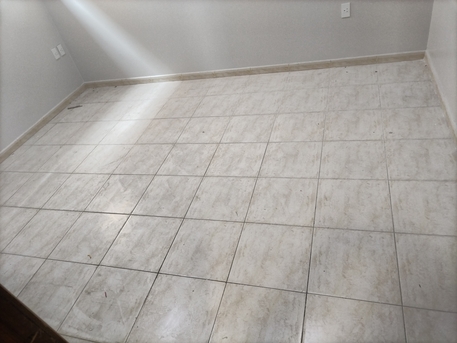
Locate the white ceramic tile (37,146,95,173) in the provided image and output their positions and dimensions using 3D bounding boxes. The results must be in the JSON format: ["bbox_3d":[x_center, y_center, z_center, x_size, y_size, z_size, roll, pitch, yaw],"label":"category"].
[{"bbox_3d":[-1.513,-0.117,3.216,0.417,0.010,0.417,1,41,20],"label":"white ceramic tile"}]

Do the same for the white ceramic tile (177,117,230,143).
[{"bbox_3d":[-0.205,-0.356,2.949,0.400,0.010,0.400,1,41,20],"label":"white ceramic tile"}]

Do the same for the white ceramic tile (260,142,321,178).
[{"bbox_3d":[0.465,-0.090,2.510,0.417,0.010,0.417,1,41,20],"label":"white ceramic tile"}]

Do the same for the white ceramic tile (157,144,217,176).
[{"bbox_3d":[-0.321,-0.098,2.787,0.415,0.010,0.415,1,41,20],"label":"white ceramic tile"}]

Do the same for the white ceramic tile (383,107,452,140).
[{"bbox_3d":[1.363,-0.348,2.518,0.415,0.010,0.415,1,41,20],"label":"white ceramic tile"}]

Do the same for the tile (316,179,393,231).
[{"bbox_3d":[0.750,0.191,2.071,0.417,0.010,0.417,1,41,20],"label":"tile"}]

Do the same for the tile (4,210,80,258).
[{"bbox_3d":[-1.272,0.420,2.366,0.400,0.010,0.400,1,41,20],"label":"tile"}]

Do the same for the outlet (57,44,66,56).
[{"bbox_3d":[-1.915,-1.392,3.936,0.010,0.117,0.073,1,41,20],"label":"outlet"}]

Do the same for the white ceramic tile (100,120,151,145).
[{"bbox_3d":[-0.997,-0.384,3.365,0.415,0.010,0.415,1,41,20],"label":"white ceramic tile"}]

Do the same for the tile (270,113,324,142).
[{"bbox_3d":[0.548,-0.345,2.681,0.400,0.010,0.400,1,41,20],"label":"tile"}]

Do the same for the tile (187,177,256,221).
[{"bbox_3d":[-0.038,0.183,2.350,0.415,0.010,0.415,1,41,20],"label":"tile"}]

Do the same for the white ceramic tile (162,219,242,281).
[{"bbox_3d":[-0.151,0.455,2.056,0.417,0.010,0.417,1,41,20],"label":"white ceramic tile"}]

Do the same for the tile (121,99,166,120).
[{"bbox_3d":[-0.897,-0.662,3.670,0.417,0.010,0.417,1,41,20],"label":"tile"}]

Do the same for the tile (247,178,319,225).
[{"bbox_3d":[0.340,0.179,2.115,0.400,0.010,0.400,1,41,20],"label":"tile"}]

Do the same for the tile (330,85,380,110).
[{"bbox_3d":[1.080,-0.628,2.954,0.415,0.010,0.415,1,41,20],"label":"tile"}]

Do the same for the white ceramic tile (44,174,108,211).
[{"bbox_3d":[-1.227,0.163,2.777,0.417,0.010,0.417,1,41,20],"label":"white ceramic tile"}]

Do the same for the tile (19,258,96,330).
[{"bbox_3d":[-1.000,0.688,1.949,0.400,0.010,0.400,1,41,20],"label":"tile"}]

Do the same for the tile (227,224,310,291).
[{"bbox_3d":[0.245,0.460,1.914,0.417,0.010,0.417,1,41,20],"label":"tile"}]

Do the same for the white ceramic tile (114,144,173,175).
[{"bbox_3d":[-0.714,-0.103,2.929,0.415,0.010,0.415,1,41,20],"label":"white ceramic tile"}]

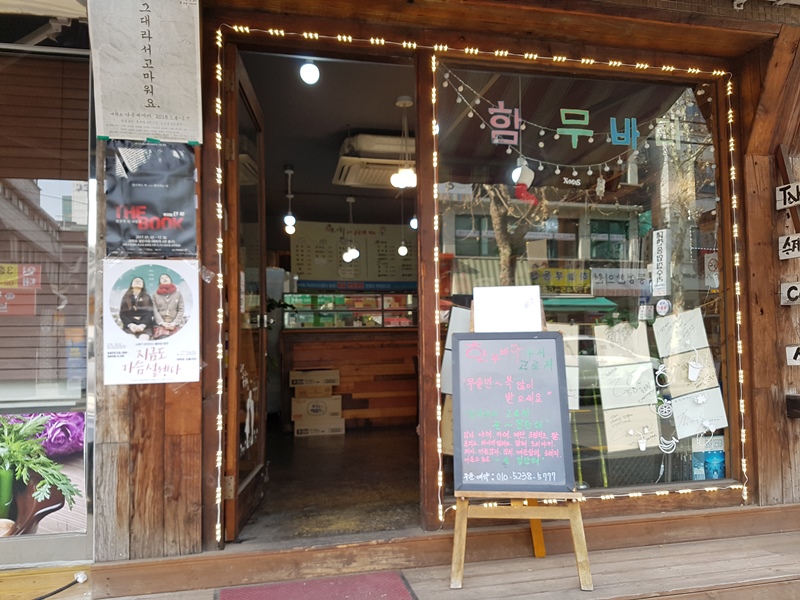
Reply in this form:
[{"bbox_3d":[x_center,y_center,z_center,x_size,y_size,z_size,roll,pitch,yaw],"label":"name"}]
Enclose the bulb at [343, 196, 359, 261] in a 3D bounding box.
[{"bbox_3d":[-0.493,-0.717,6.050,0.160,0.649,0.160,0,-3,-12],"label":"bulb"}]

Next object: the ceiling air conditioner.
[{"bbox_3d":[-0.111,-1.269,5.524,0.950,0.240,0.950,0,-2,-12],"label":"ceiling air conditioner"}]

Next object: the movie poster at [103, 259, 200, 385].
[{"bbox_3d":[-1.064,0.093,2.582,0.383,0.529,0.010,-1,-3,-12],"label":"movie poster"}]

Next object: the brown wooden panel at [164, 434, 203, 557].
[{"bbox_3d":[-0.935,0.841,2.603,0.154,0.516,0.025,0,-2,-12],"label":"brown wooden panel"}]

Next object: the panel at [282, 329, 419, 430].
[{"bbox_3d":[-0.441,0.747,5.707,1.334,0.938,0.060,0,-2,-12],"label":"panel"}]

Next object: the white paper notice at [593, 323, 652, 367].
[{"bbox_3d":[1.167,0.231,3.141,0.297,0.210,0.010,-5,-2,-12],"label":"white paper notice"}]

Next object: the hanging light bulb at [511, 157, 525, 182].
[{"bbox_3d":[0.683,-0.731,3.400,0.095,0.156,0.095,0,-3,-12],"label":"hanging light bulb"}]

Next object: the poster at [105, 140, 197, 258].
[{"bbox_3d":[-1.077,-0.438,2.613,0.371,0.514,0.008,0,-2,-12],"label":"poster"}]

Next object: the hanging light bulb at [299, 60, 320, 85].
[{"bbox_3d":[-0.524,-1.319,3.500,0.110,0.135,0.110,0,-2,-12],"label":"hanging light bulb"}]

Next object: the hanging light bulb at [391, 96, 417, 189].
[{"bbox_3d":[0.030,-0.944,3.600,0.165,0.551,0.165,-1,-3,0],"label":"hanging light bulb"}]

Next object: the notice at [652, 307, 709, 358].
[{"bbox_3d":[1.505,0.178,3.217,0.297,0.210,0.010,-12,0,-12],"label":"notice"}]

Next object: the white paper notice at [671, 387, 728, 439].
[{"bbox_3d":[1.608,0.609,3.223,0.300,0.212,0.008,-12,0,-12],"label":"white paper notice"}]

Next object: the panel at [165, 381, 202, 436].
[{"bbox_3d":[-0.941,0.469,2.617,0.152,0.232,0.025,0,-2,-12],"label":"panel"}]

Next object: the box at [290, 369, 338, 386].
[{"bbox_3d":[-0.782,0.706,5.489,0.445,0.135,0.280,0,-2,-14],"label":"box"}]

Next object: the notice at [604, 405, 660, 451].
[{"bbox_3d":[1.211,0.672,3.138,0.300,0.212,0.008,-4,-1,-12],"label":"notice"}]

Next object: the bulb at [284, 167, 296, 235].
[{"bbox_3d":[-0.966,-0.878,5.300,0.100,0.600,0.100,0,-3,-12],"label":"bulb"}]

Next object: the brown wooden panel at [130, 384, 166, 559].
[{"bbox_3d":[-1.068,0.725,2.550,0.140,0.725,0.025,0,-3,-12],"label":"brown wooden panel"}]

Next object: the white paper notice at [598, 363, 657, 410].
[{"bbox_3d":[1.191,0.450,3.143,0.300,0.212,0.008,-5,-1,-12],"label":"white paper notice"}]

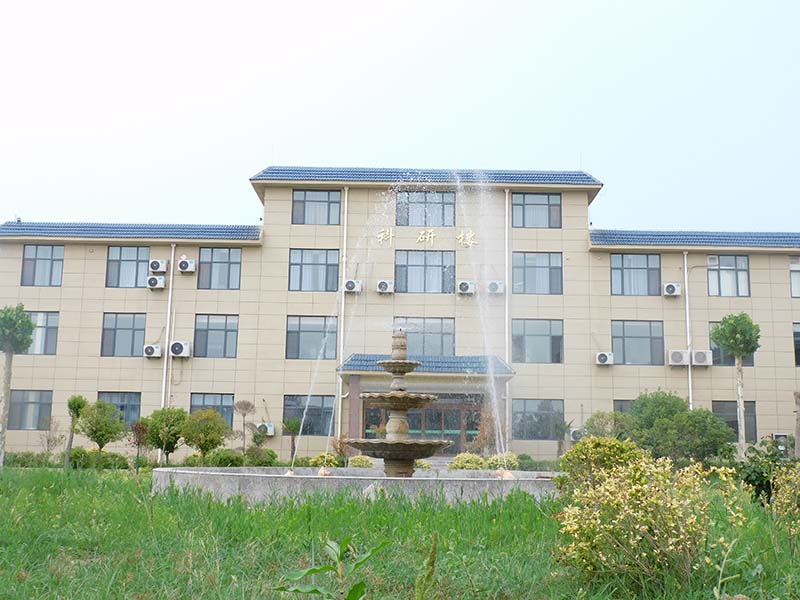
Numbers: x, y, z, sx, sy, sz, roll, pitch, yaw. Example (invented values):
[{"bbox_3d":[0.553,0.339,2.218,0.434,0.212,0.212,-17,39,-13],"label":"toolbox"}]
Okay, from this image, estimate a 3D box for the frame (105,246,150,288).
[{"bbox_3d":[-13.420,-1.620,45.576,2.090,2.110,0.100,1,-10,1],"label":"frame"}]

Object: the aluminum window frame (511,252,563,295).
[{"bbox_3d":[6.643,-1.302,44.722,2.426,2.048,0.110,1,-9,1],"label":"aluminum window frame"}]

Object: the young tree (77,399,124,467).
[{"bbox_3d":[-11.439,5.124,35.267,1.690,2.531,1.690,1,-9,1],"label":"young tree"}]

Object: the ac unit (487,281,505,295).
[{"bbox_3d":[4.738,-0.614,45.384,0.800,0.560,0.300,1,-9,1],"label":"ac unit"}]

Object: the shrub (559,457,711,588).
[{"bbox_3d":[1.750,1.652,6.900,1.071,0.910,1.000,1,-10,1],"label":"shrub"}]

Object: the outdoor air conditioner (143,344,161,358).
[{"bbox_3d":[-11.749,2.454,44.100,0.790,0.540,0.300,1,-9,1],"label":"outdoor air conditioner"}]

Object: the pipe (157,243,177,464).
[{"bbox_3d":[-11.405,2.485,45.234,0.160,10.702,0.160,1,-9,1],"label":"pipe"}]

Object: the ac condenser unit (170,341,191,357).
[{"bbox_3d":[-10.436,2.347,44.036,0.928,0.701,0.340,1,-10,1],"label":"ac condenser unit"}]

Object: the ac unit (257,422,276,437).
[{"bbox_3d":[-6.326,6.144,43.805,0.800,0.560,0.300,1,-10,1],"label":"ac unit"}]

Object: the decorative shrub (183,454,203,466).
[{"bbox_3d":[-8.972,6.988,40.065,0.914,0.576,0.914,1,-10,1],"label":"decorative shrub"}]

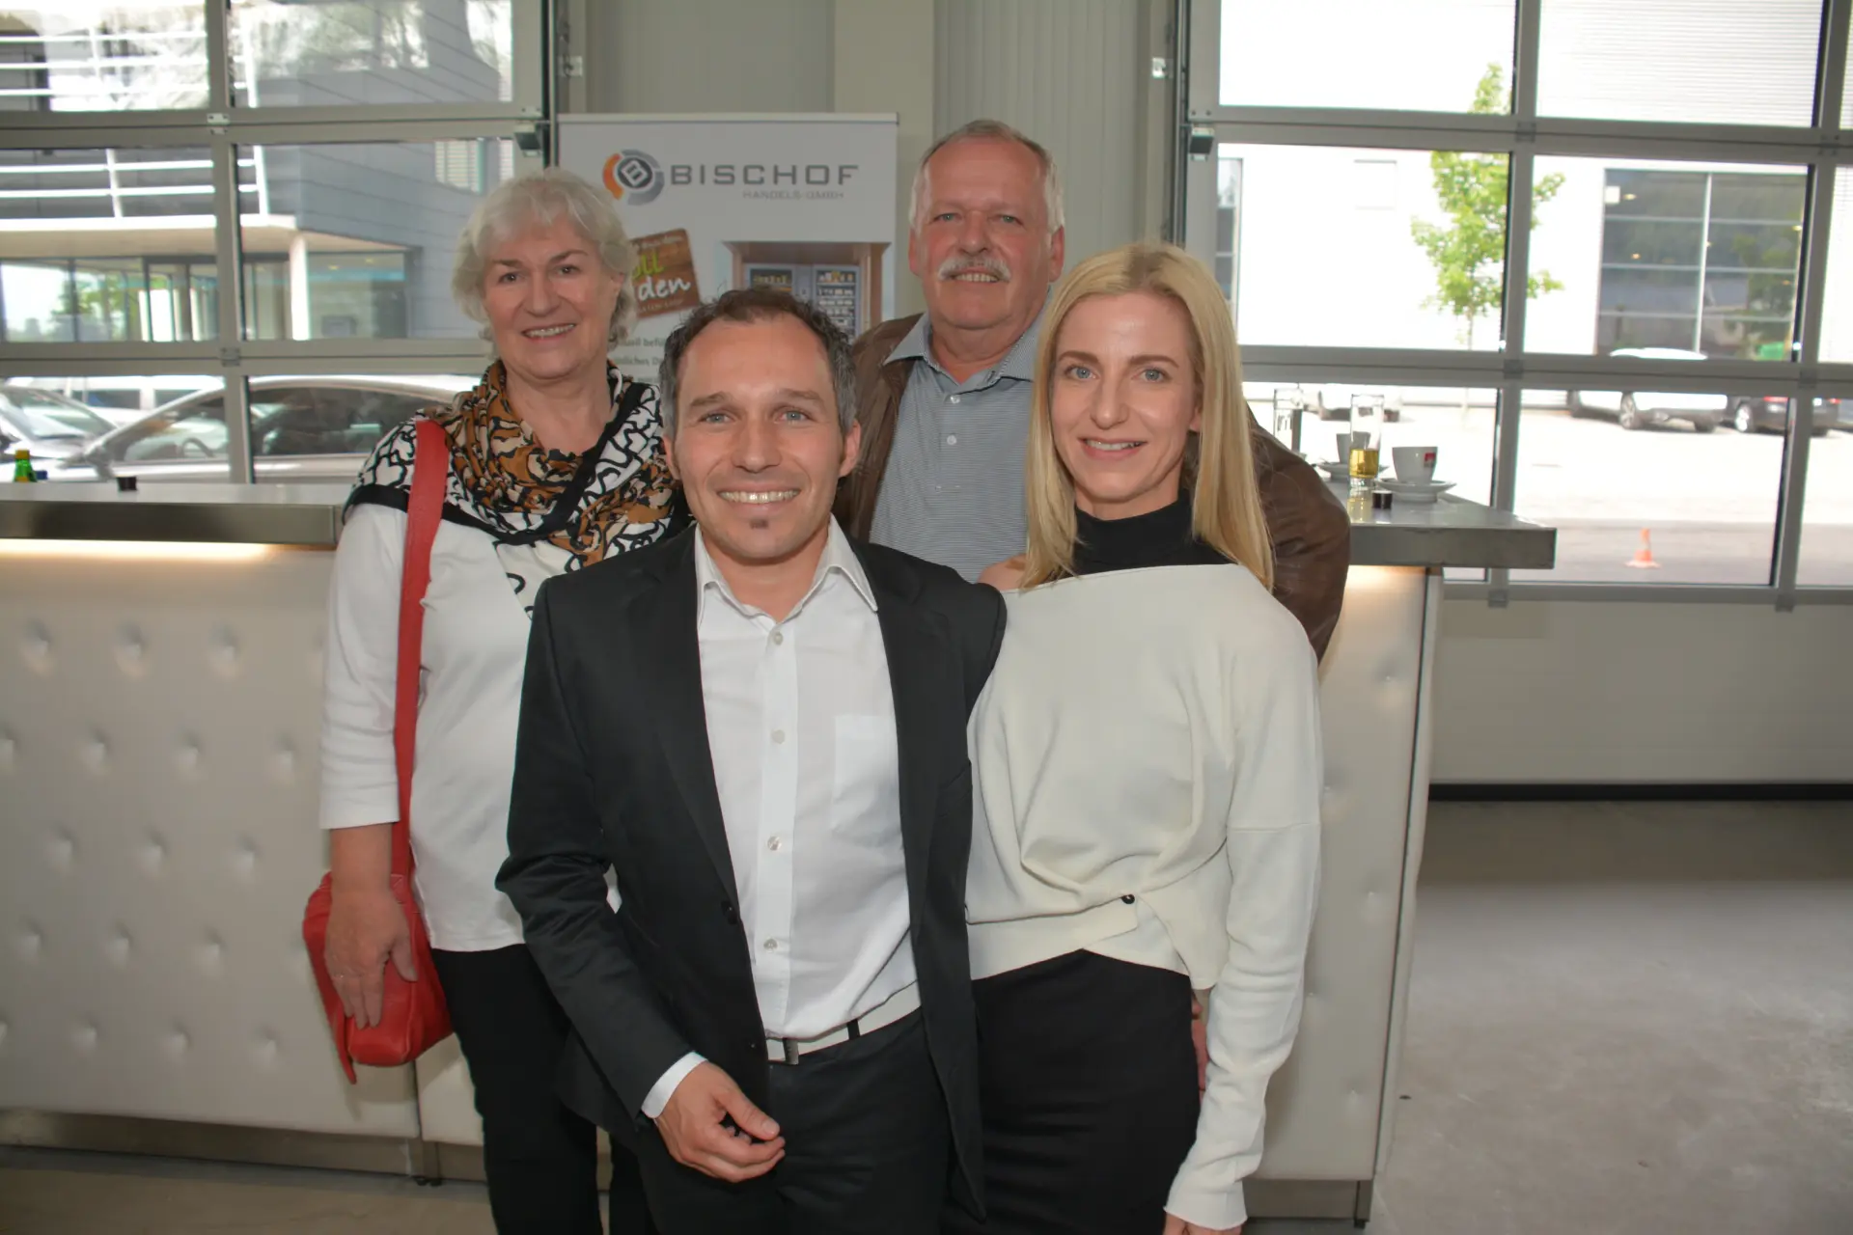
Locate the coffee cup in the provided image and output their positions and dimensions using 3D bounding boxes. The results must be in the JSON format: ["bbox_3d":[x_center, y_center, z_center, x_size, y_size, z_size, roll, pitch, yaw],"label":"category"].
[{"bbox_3d":[0.904,-0.283,2.570,0.085,0.070,0.100,1,10,0],"label":"coffee cup"}]

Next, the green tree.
[{"bbox_3d":[10.397,-6.988,26.171,2.900,6.600,2.900,1,10,0],"label":"green tree"}]

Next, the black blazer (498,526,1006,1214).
[{"bbox_3d":[-0.159,0.262,1.408,0.510,0.710,0.310,-1,10,-11],"label":"black blazer"}]

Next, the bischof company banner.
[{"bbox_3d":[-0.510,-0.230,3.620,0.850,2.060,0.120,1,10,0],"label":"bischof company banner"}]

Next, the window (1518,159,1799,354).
[{"bbox_3d":[2.419,-1.173,4.551,0.940,0.640,0.060,1,10,0],"label":"window"}]

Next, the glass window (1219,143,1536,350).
[{"bbox_3d":[1.449,-1.201,4.529,0.980,0.640,0.060,1,10,0],"label":"glass window"}]

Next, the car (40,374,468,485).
[{"bbox_3d":[-3.900,-0.827,8.809,4.500,1.450,1.800,1,10,0],"label":"car"}]

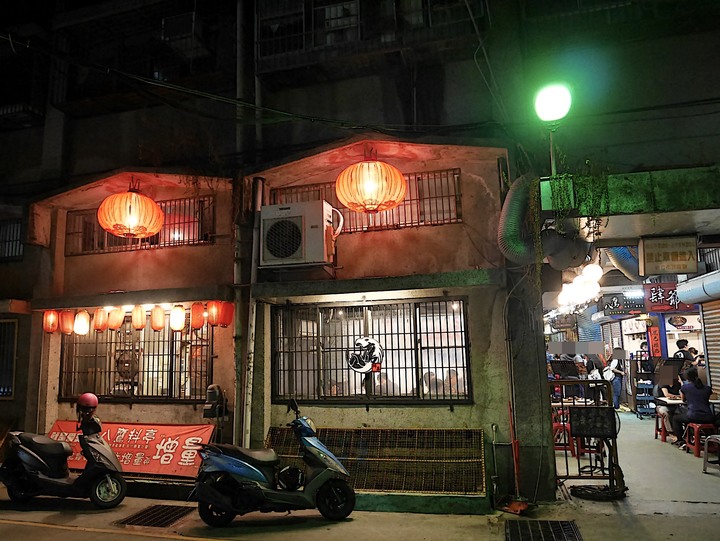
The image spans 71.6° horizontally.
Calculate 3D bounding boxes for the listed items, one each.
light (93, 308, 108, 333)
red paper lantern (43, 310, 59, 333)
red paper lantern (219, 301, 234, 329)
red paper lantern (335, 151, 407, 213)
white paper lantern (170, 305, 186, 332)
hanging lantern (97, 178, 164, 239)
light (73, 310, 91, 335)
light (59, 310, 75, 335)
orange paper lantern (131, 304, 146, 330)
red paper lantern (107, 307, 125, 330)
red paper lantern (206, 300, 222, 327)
[{"bbox_3d":[-3.412,0.662,6.588,0.169,0.317,0.169,-4,-9,16],"label":"light"},{"bbox_3d":[-4.255,0.702,6.878,0.180,0.325,0.180,-4,-10,13],"label":"red paper lantern"},{"bbox_3d":[-1.670,0.558,6.262,0.180,0.325,0.180,-4,-10,13],"label":"red paper lantern"},{"bbox_3d":[0.135,-1.060,5.984,0.838,0.688,0.838,-1,-10,0],"label":"red paper lantern"},{"bbox_3d":[-2.282,0.603,6.270,0.180,0.336,0.180,-4,-9,16],"label":"white paper lantern"},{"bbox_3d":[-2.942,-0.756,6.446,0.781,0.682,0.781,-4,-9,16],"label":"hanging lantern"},{"bbox_3d":[-3.751,0.710,6.752,0.180,0.325,0.180,-4,-10,13],"label":"light"},{"bbox_3d":[-3.949,0.705,6.737,0.177,0.328,0.177,-4,-9,16],"label":"light"},{"bbox_3d":[-2.897,0.620,6.555,0.180,0.325,0.180,-4,-10,13],"label":"orange paper lantern"},{"bbox_3d":[-3.180,0.629,6.526,0.187,0.315,0.187,-4,-9,16],"label":"red paper lantern"},{"bbox_3d":[-1.996,0.590,6.852,0.180,0.350,0.180,-4,-8,15],"label":"red paper lantern"}]

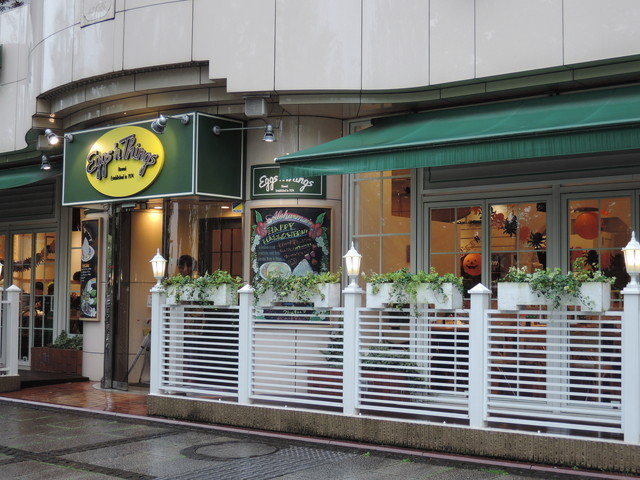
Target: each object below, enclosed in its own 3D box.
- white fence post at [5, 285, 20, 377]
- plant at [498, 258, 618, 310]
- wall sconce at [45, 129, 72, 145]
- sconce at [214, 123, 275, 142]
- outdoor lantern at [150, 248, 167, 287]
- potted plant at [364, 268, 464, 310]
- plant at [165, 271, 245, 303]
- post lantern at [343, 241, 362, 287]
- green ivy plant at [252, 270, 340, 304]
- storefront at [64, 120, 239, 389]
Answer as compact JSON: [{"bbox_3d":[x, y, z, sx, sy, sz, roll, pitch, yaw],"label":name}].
[{"bbox_3d":[-4.057,1.195,13.443,0.144,1.196,0.144,-2,-5,40],"label":"white fence post"},{"bbox_3d":[1.883,0.361,8.182,0.918,0.398,0.230,-2,-5,40],"label":"plant"},{"bbox_3d":[-3.526,-1.395,13.718,0.140,0.180,0.360,-2,-5,40],"label":"wall sconce"},{"bbox_3d":[-0.915,-1.290,12.234,0.860,0.180,0.140,-2,-5,37],"label":"sconce"},{"bbox_3d":[-1.779,0.311,11.230,0.186,0.437,0.186,-2,-5,40],"label":"outdoor lantern"},{"bbox_3d":[0.832,0.442,9.055,0.915,0.357,0.230,-2,-5,40],"label":"potted plant"},{"bbox_3d":[-1.256,0.516,10.797,0.971,0.366,0.230,-2,-5,40],"label":"plant"},{"bbox_3d":[0.305,0.245,9.494,0.186,0.444,0.186,-2,-5,40],"label":"post lantern"},{"bbox_3d":[-0.239,0.466,9.949,0.936,0.317,0.230,-2,-5,40],"label":"green ivy plant"},{"bbox_3d":[-2.247,0.255,13.306,2.623,3.458,0.827,-2,-5,40],"label":"storefront"}]

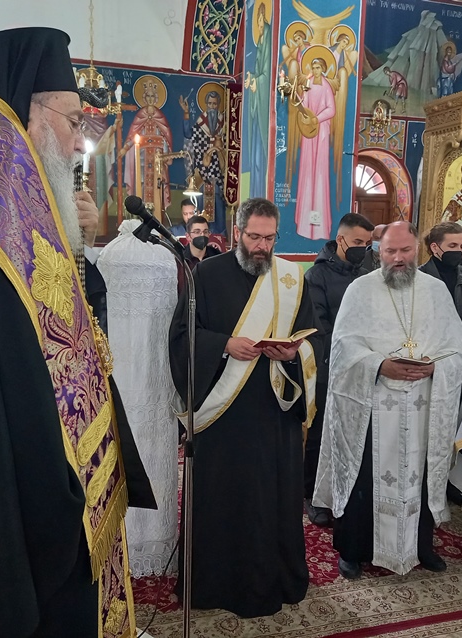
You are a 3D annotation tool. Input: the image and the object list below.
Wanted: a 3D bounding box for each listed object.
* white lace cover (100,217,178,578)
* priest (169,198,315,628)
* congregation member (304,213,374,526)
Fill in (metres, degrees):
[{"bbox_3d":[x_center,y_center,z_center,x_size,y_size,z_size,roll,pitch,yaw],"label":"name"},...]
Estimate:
[{"bbox_3d":[-0.455,0.372,3.017,0.385,1.690,0.385,-1,8,-17],"label":"white lace cover"},{"bbox_3d":[0.052,0.361,2.791,0.617,1.807,0.506,-1,8,-17],"label":"priest"},{"bbox_3d":[0.648,0.287,3.537,0.496,1.782,0.364,-4,10,-35],"label":"congregation member"}]

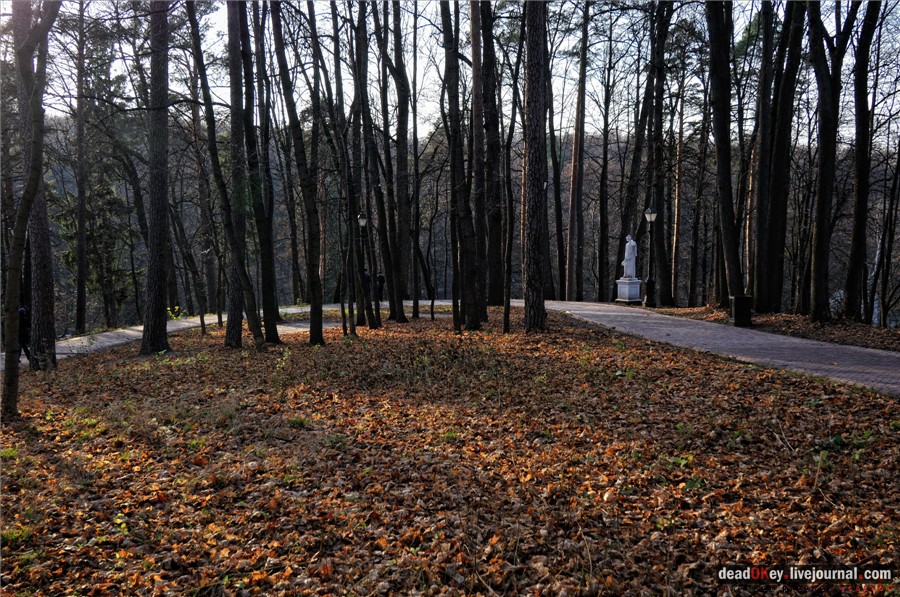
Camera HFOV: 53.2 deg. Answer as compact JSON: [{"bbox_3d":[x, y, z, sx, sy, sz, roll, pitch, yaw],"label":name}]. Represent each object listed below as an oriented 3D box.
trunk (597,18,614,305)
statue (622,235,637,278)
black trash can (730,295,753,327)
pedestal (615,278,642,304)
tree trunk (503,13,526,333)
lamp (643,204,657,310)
[{"bbox_3d":[6.923,-6.116,39.769,0.750,12.596,0.600,0,2,0],"label":"trunk"},{"bbox_3d":[7.392,-1.727,36.967,0.500,1.808,0.540,-1,3,-34],"label":"statue"},{"bbox_3d":[7.920,0.340,24.400,0.500,0.860,0.500,0,2,-1],"label":"black trash can"},{"bbox_3d":[7.363,-0.288,36.980,0.820,1.071,0.820,-1,3,-34],"label":"pedestal"},{"bbox_3d":[1.579,-3.088,21.856,0.580,7.846,0.400,0,2,0],"label":"tree trunk"},{"bbox_3d":[7.810,-1.590,34.928,0.460,3.922,0.460,0,2,0],"label":"lamp"}]

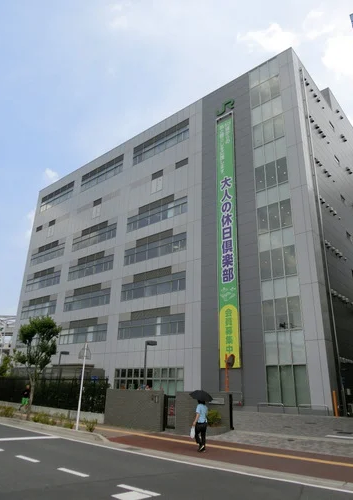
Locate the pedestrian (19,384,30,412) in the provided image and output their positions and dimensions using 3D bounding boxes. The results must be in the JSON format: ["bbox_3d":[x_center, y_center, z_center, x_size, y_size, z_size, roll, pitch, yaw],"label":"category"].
[{"bbox_3d":[-9.488,9.469,22.968,0.620,1.660,0.500,-15,-26,38],"label":"pedestrian"}]

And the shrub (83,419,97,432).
[{"bbox_3d":[-3.563,7.381,15.266,0.580,0.540,0.520,1,-20,1],"label":"shrub"}]

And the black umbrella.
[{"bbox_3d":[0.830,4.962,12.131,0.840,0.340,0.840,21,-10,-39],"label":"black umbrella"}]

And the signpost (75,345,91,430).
[{"bbox_3d":[-4.200,6.026,16.104,0.120,3.669,0.660,-15,-26,38],"label":"signpost"}]

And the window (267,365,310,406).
[{"bbox_3d":[8.131,9.841,26.201,3.146,2.728,0.200,-15,-26,38],"label":"window"}]

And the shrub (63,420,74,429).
[{"bbox_3d":[-4.875,7.885,16.298,0.420,0.360,0.400,-15,-26,38],"label":"shrub"}]

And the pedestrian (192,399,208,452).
[{"bbox_3d":[0.776,5.663,11.868,0.500,1.640,0.500,19,-27,-39],"label":"pedestrian"}]

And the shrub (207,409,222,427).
[{"bbox_3d":[1.651,7.416,15.987,0.720,0.800,0.680,1,-20,1],"label":"shrub"}]

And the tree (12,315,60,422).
[{"bbox_3d":[-7.468,6.330,19.652,2.550,5.371,2.550,-15,-26,38],"label":"tree"}]

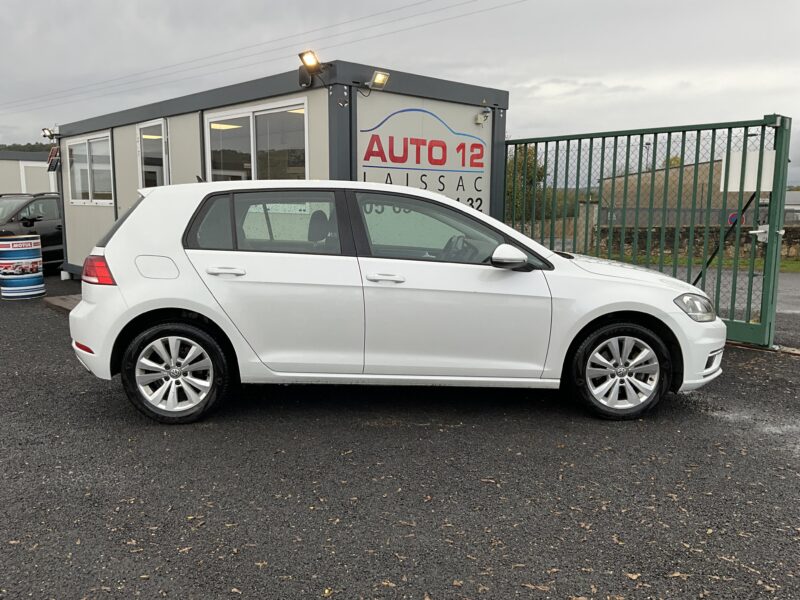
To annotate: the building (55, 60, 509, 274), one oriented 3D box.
[{"bbox_3d":[-2.376,-1.420,9.803,2.455,2.546,7.918,-8,12,-43],"label":"building"}]

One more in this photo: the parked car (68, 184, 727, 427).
[{"bbox_3d":[0.012,-0.116,4.771,4.258,1.470,1.790,0,8,-2],"label":"parked car"}]

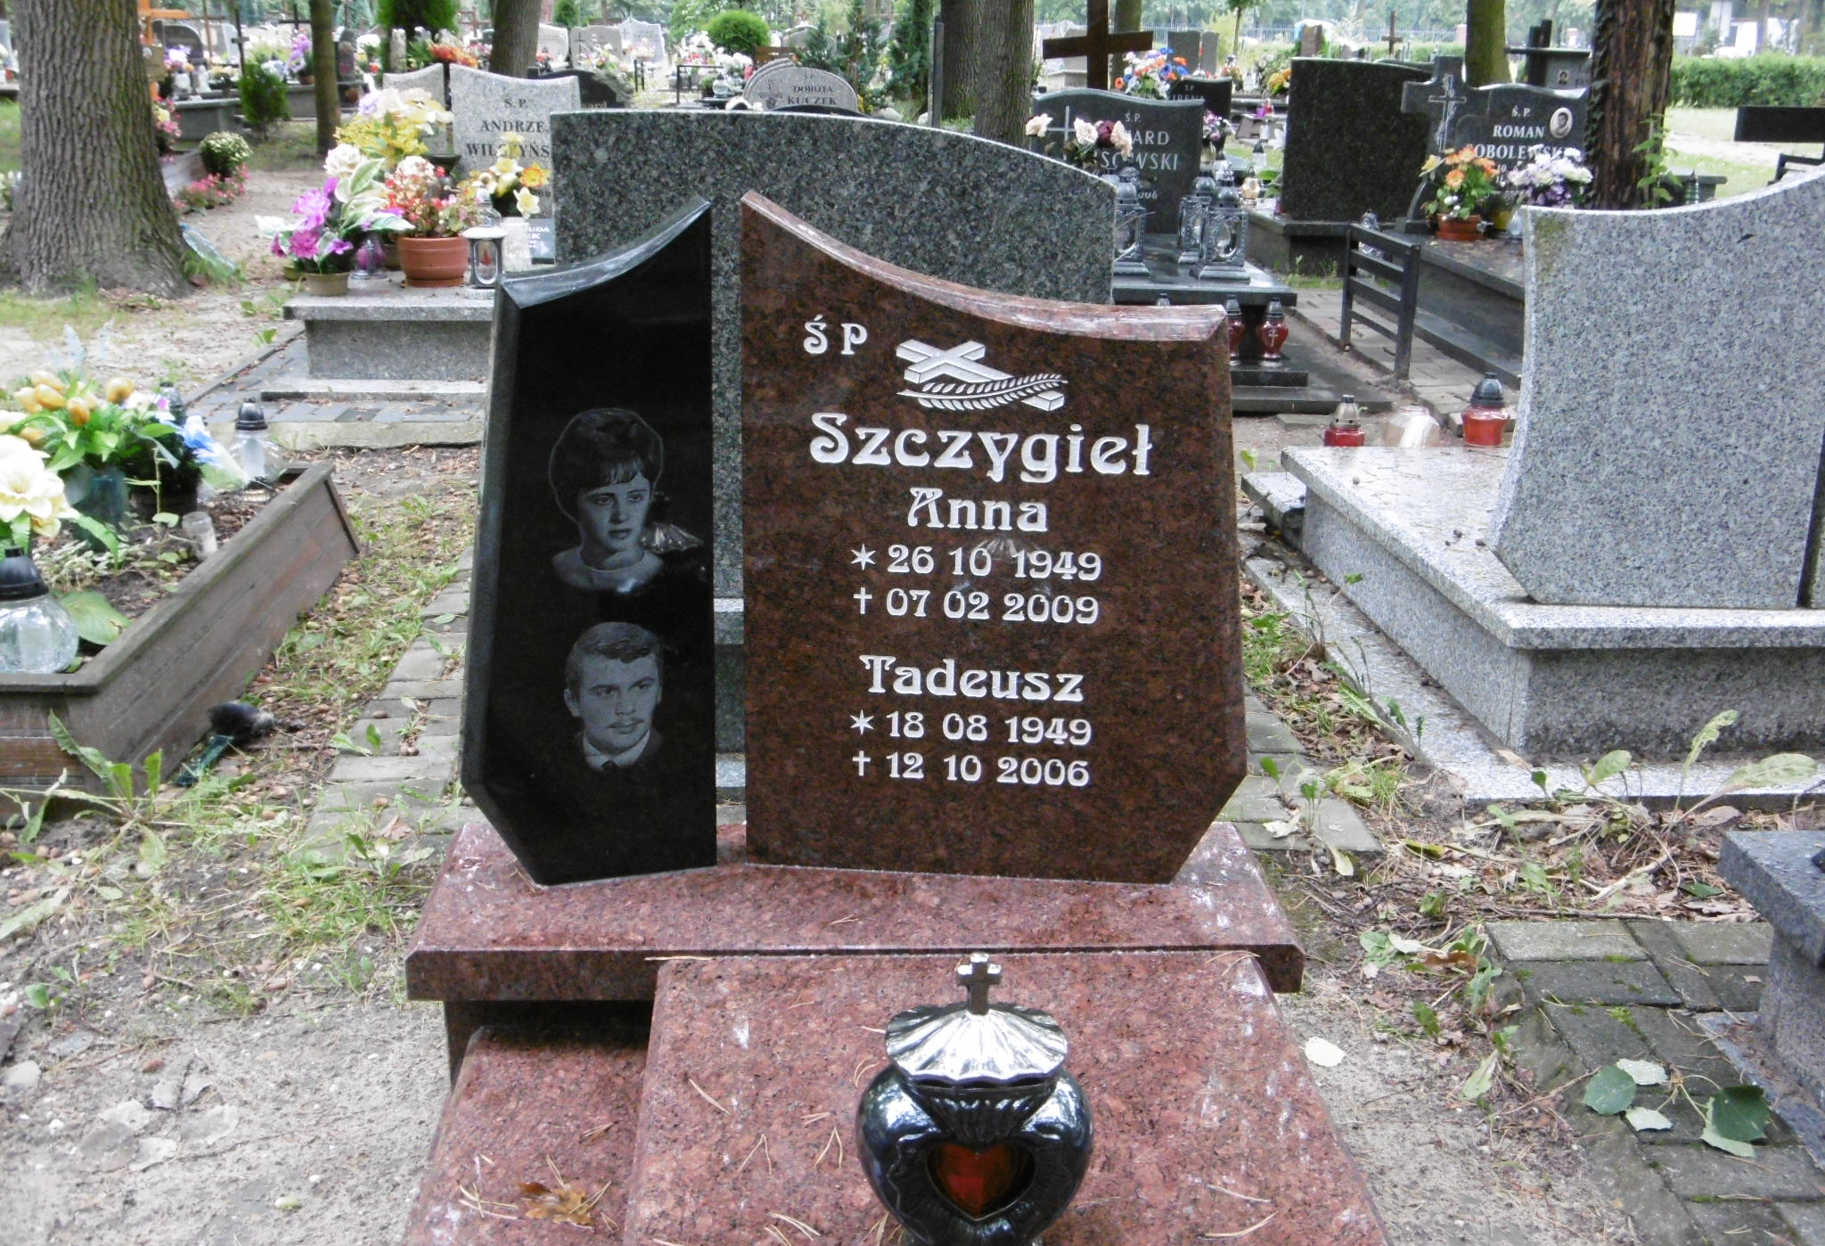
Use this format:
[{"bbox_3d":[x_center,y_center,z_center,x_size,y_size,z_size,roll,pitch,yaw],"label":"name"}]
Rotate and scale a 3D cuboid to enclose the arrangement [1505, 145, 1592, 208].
[{"bbox_3d":[2.987,-2.076,9.412,0.372,0.332,0.330,0,17,-2],"label":"arrangement"}]

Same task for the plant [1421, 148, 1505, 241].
[{"bbox_3d":[2.588,-2.020,9.450,0.387,0.429,0.370,0,17,-4],"label":"plant"}]

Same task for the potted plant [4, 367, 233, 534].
[{"bbox_3d":[-1.732,-0.377,4.380,0.474,0.348,0.380,0,17,-4],"label":"potted plant"}]

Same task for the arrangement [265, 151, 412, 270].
[{"bbox_3d":[-1.864,-1.320,6.507,0.427,0.394,0.340,0,17,-4],"label":"arrangement"}]

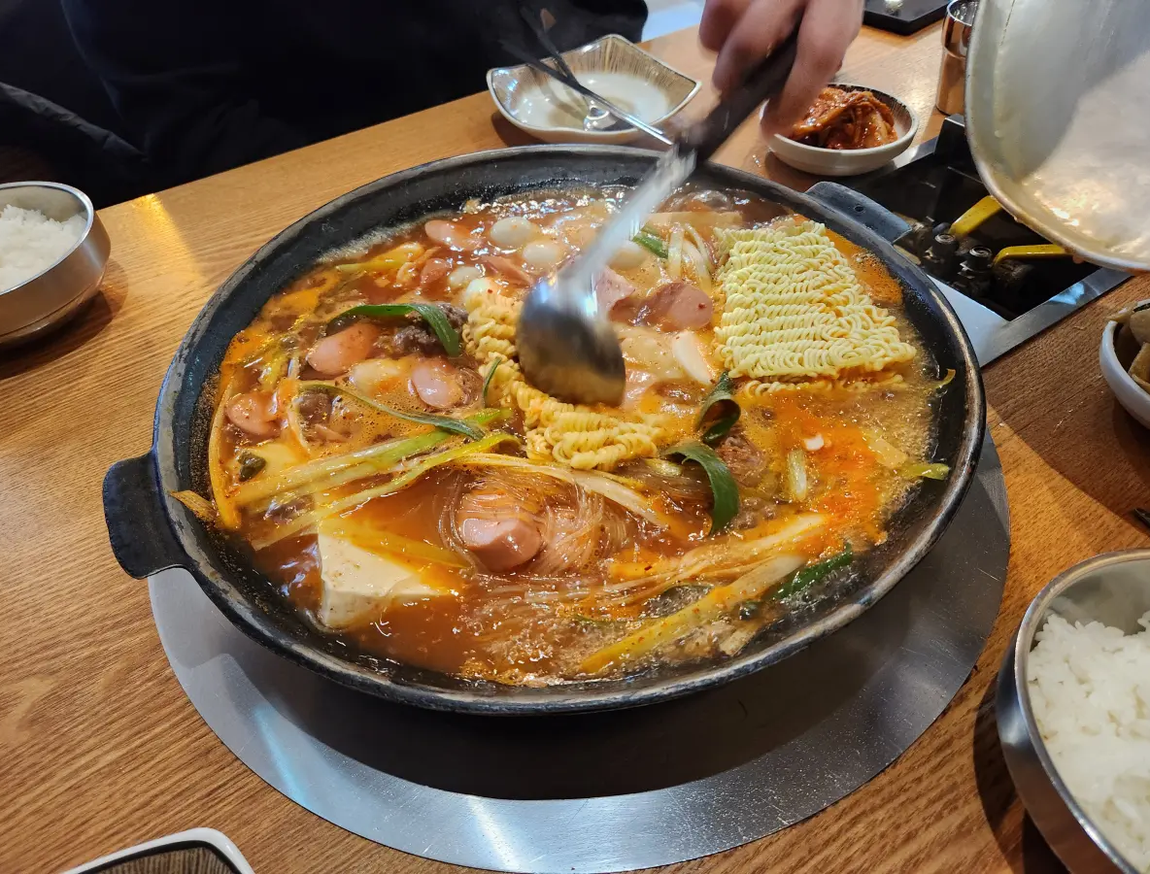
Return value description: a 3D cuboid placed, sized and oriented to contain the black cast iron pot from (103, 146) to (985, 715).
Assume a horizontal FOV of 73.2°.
[{"bbox_3d":[-0.002,-0.025,0.349,0.374,0.057,0.333,-26,52,-20],"label":"black cast iron pot"}]

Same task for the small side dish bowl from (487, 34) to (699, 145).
[{"bbox_3d":[0.013,-0.238,0.553,0.109,0.035,0.109,-28,53,-21],"label":"small side dish bowl"}]

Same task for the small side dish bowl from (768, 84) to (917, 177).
[{"bbox_3d":[0.173,-0.202,0.517,0.098,0.030,0.098,-1,48,1],"label":"small side dish bowl"}]

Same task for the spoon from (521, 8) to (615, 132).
[{"bbox_3d":[-0.007,-0.284,0.583,0.041,0.022,0.184,-16,58,-12],"label":"spoon"}]

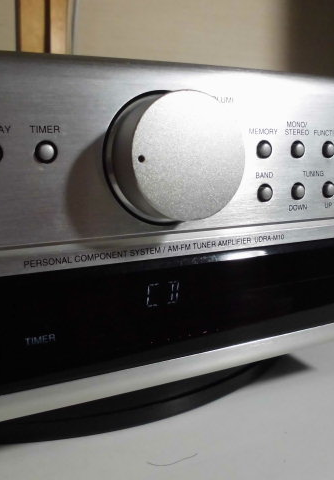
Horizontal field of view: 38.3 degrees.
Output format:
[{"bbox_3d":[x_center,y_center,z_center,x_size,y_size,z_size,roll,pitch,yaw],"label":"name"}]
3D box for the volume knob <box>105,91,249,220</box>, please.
[{"bbox_3d":[0.003,-0.022,0.132,0.037,0.037,0.016,-6,8,-26],"label":"volume knob"}]

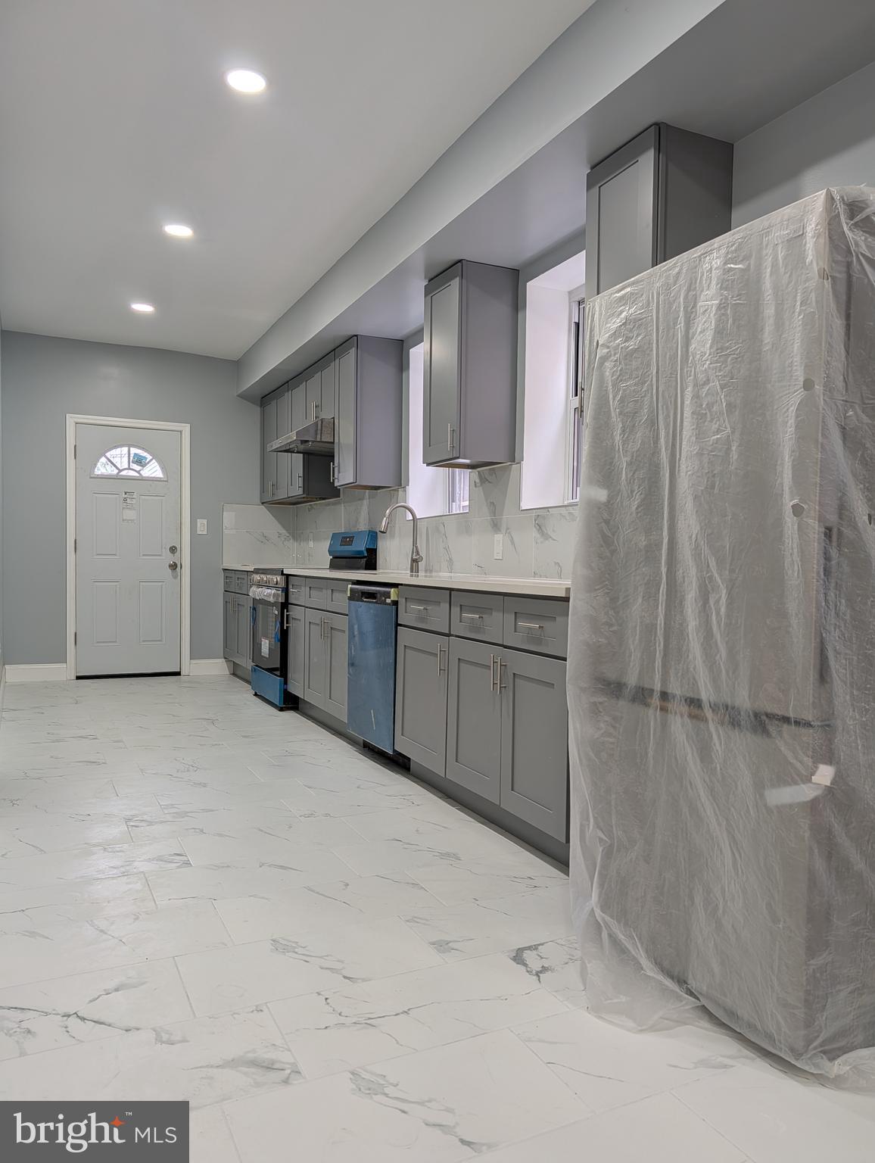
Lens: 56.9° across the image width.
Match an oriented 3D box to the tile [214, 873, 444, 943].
[{"bbox_3d":[-0.313,0.943,2.344,0.605,0.014,0.298,0,2,-26],"label":"tile"}]

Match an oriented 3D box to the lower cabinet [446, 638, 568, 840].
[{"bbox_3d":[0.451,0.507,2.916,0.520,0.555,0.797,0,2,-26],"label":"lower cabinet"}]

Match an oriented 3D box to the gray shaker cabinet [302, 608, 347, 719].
[{"bbox_3d":[-0.374,0.463,4.780,0.625,0.564,0.840,0,2,-26],"label":"gray shaker cabinet"}]

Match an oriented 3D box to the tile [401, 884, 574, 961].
[{"bbox_3d":[0.227,0.954,2.274,0.605,0.014,0.298,0,2,-26],"label":"tile"}]

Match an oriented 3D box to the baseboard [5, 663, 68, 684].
[{"bbox_3d":[-3.155,0.717,6.344,0.418,0.143,0.017,0,2,-26],"label":"baseboard"}]

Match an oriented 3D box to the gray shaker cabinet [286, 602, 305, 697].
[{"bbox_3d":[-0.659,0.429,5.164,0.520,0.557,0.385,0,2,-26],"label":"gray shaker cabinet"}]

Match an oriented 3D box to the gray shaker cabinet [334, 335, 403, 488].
[{"bbox_3d":[-0.438,-1.064,5.173,0.320,0.900,0.395,0,2,-26],"label":"gray shaker cabinet"}]

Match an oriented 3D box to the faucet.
[{"bbox_3d":[-0.210,-0.252,4.721,0.260,0.414,0.105,0,2,-26],"label":"faucet"}]

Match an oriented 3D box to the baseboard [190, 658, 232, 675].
[{"bbox_3d":[-1.942,0.730,6.920,0.340,0.123,0.018,0,2,-26],"label":"baseboard"}]

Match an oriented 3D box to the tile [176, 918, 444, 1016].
[{"bbox_3d":[-0.320,0.957,2.028,0.606,0.010,0.298,0,2,-26],"label":"tile"}]

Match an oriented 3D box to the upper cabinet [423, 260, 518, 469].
[{"bbox_3d":[0.160,-1.058,4.045,0.320,0.914,0.407,0,2,-26],"label":"upper cabinet"}]

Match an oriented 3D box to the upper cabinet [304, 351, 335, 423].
[{"bbox_3d":[-0.683,-1.305,5.671,0.320,0.447,0.730,0,2,-26],"label":"upper cabinet"}]

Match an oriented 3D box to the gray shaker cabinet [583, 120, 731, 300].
[{"bbox_3d":[0.744,-0.985,2.777,0.320,0.905,0.360,0,2,-26],"label":"gray shaker cabinet"}]

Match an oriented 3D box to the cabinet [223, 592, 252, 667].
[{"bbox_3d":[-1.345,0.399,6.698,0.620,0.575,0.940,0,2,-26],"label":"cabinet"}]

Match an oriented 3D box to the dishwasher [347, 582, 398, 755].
[{"bbox_3d":[-0.064,0.419,4.118,0.620,0.800,0.610,0,2,-26],"label":"dishwasher"}]

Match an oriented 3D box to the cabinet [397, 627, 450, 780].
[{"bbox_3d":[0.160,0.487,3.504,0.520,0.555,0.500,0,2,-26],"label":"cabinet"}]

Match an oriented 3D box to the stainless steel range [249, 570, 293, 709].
[{"bbox_3d":[-0.902,0.368,5.749,0.720,0.935,0.770,0,2,-26],"label":"stainless steel range"}]

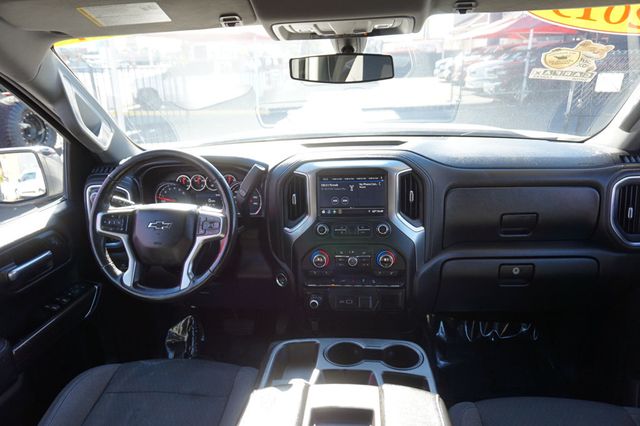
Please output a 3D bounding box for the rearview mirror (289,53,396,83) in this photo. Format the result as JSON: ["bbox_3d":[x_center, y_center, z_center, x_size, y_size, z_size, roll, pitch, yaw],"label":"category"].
[{"bbox_3d":[0.055,-0.335,0.989,0.248,0.064,0.040,4,25,19],"label":"rearview mirror"}]

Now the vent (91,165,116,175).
[{"bbox_3d":[-0.626,-0.126,1.245,0.075,0.033,0.030,-1,-6,4],"label":"vent"}]

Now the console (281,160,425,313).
[{"bbox_3d":[0.091,0.060,1.200,0.385,0.420,0.160,-1,4,4],"label":"console"}]

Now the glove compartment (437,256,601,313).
[{"bbox_3d":[0.569,0.194,1.258,0.440,0.175,0.120,-1,16,4],"label":"glove compartment"}]

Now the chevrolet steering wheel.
[{"bbox_3d":[-0.402,0.034,1.120,0.380,0.380,0.100,-1,-4,4],"label":"chevrolet steering wheel"}]

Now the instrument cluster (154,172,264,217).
[{"bbox_3d":[-0.345,-0.051,1.320,0.330,0.140,0.080,-1,1,4],"label":"instrument cluster"}]

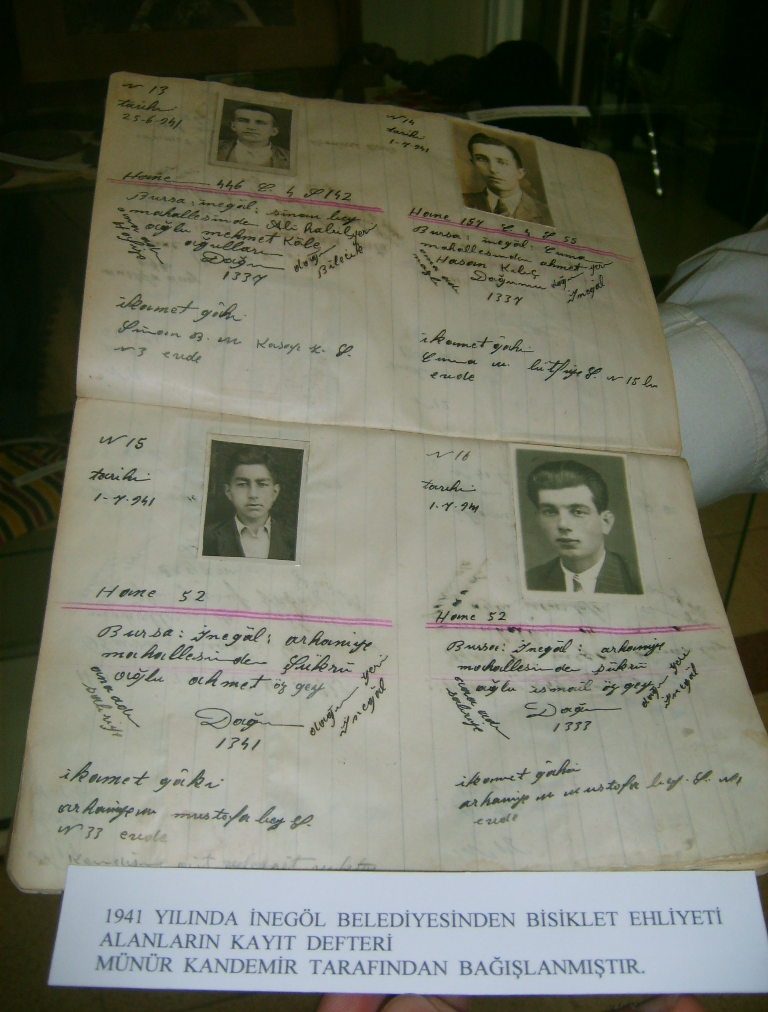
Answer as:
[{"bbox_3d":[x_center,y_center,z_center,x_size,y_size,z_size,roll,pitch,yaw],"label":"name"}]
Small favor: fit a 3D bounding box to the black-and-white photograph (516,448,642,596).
[{"bbox_3d":[0.063,0.004,0.333,0.039,0.002,0.055,6,54,-12],"label":"black-and-white photograph"}]

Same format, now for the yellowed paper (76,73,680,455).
[{"bbox_3d":[0.001,-0.089,0.371,0.203,0.008,0.143,3,62,-13],"label":"yellowed paper"}]

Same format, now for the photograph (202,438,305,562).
[{"bbox_3d":[-0.039,-0.002,0.310,0.028,0.002,0.042,6,54,-11],"label":"photograph"}]

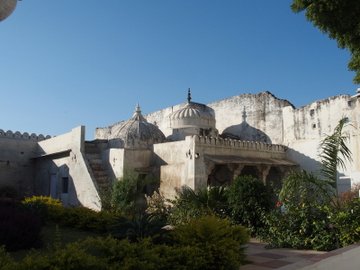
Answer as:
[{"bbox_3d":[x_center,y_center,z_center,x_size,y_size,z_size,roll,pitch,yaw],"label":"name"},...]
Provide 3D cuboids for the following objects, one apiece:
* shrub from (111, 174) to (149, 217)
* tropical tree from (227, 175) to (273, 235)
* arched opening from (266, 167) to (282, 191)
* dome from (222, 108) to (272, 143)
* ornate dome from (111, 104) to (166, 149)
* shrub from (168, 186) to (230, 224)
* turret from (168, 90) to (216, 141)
[{"bbox_3d":[-2.331,2.838,16.800,1.750,2.000,1.600,0,-8,0],"label":"shrub"},{"bbox_3d":[2.348,2.382,12.300,1.600,2.050,1.550,0,-8,0],"label":"tropical tree"},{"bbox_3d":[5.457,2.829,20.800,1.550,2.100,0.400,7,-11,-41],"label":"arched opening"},{"bbox_3d":[4.373,-0.701,24.300,3.350,2.400,3.000,7,-11,-41],"label":"dome"},{"bbox_3d":[-2.337,-0.479,20.500,3.150,2.500,3.150,0,-8,0],"label":"ornate dome"},{"bbox_3d":[0.696,2.691,13.700,2.200,1.600,2.000,0,-8,0],"label":"shrub"},{"bbox_3d":[0.807,-1.323,23.500,3.000,3.350,3.000,0,-8,0],"label":"turret"}]

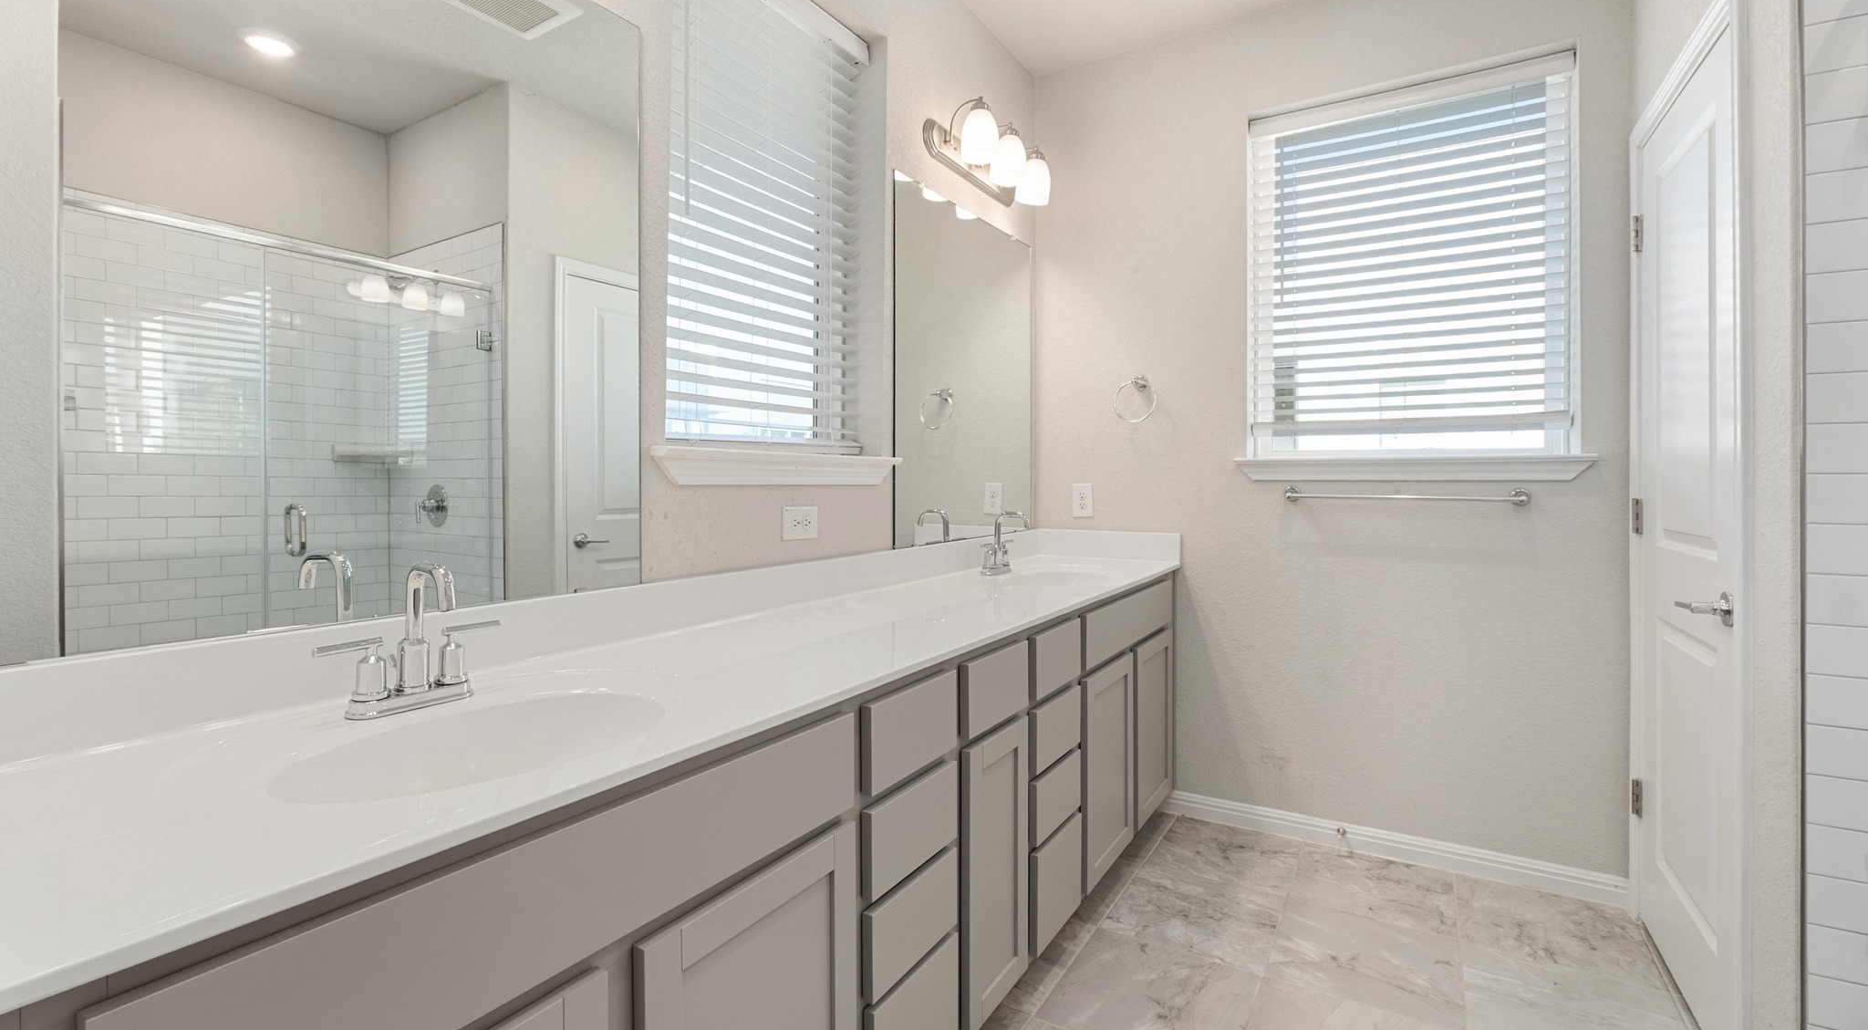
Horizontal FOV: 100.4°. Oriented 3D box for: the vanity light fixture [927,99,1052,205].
[{"bbox_3d":[0.224,-1.190,2.593,0.200,0.210,0.650,1,2,31],"label":"vanity light fixture"}]

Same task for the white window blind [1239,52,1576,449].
[{"bbox_3d":[1.474,-0.767,2.471,0.880,1.140,0.100,1,2,31],"label":"white window blind"}]

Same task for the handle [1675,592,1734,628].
[{"bbox_3d":[1.541,0.189,1.559,0.060,0.070,0.140,1,3,31],"label":"handle"}]

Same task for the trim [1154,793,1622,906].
[{"bbox_3d":[1.357,1.026,2.434,1.250,0.082,0.016,1,3,30],"label":"trim"}]

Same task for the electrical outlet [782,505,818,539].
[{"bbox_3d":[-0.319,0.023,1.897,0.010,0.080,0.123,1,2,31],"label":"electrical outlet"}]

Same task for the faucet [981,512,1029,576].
[{"bbox_3d":[0.249,0.091,2.538,0.145,0.195,0.235,1,2,31],"label":"faucet"}]

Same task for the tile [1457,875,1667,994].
[{"bbox_3d":[1.631,1.097,2.068,0.403,0.010,0.403,1,2,31],"label":"tile"}]

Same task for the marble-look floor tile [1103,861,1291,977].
[{"bbox_3d":[0.712,1.085,2.121,0.405,0.010,0.405,1,3,30],"label":"marble-look floor tile"}]

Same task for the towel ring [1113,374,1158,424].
[{"bbox_3d":[0.717,-0.410,2.770,0.155,0.175,0.065,1,3,30],"label":"towel ring"}]

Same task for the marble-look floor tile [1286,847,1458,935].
[{"bbox_3d":[1.268,1.079,2.262,0.405,0.010,0.405,1,3,30],"label":"marble-look floor tile"}]

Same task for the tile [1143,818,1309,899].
[{"bbox_3d":[0.933,1.080,2.485,0.403,0.010,0.403,1,2,31],"label":"tile"}]

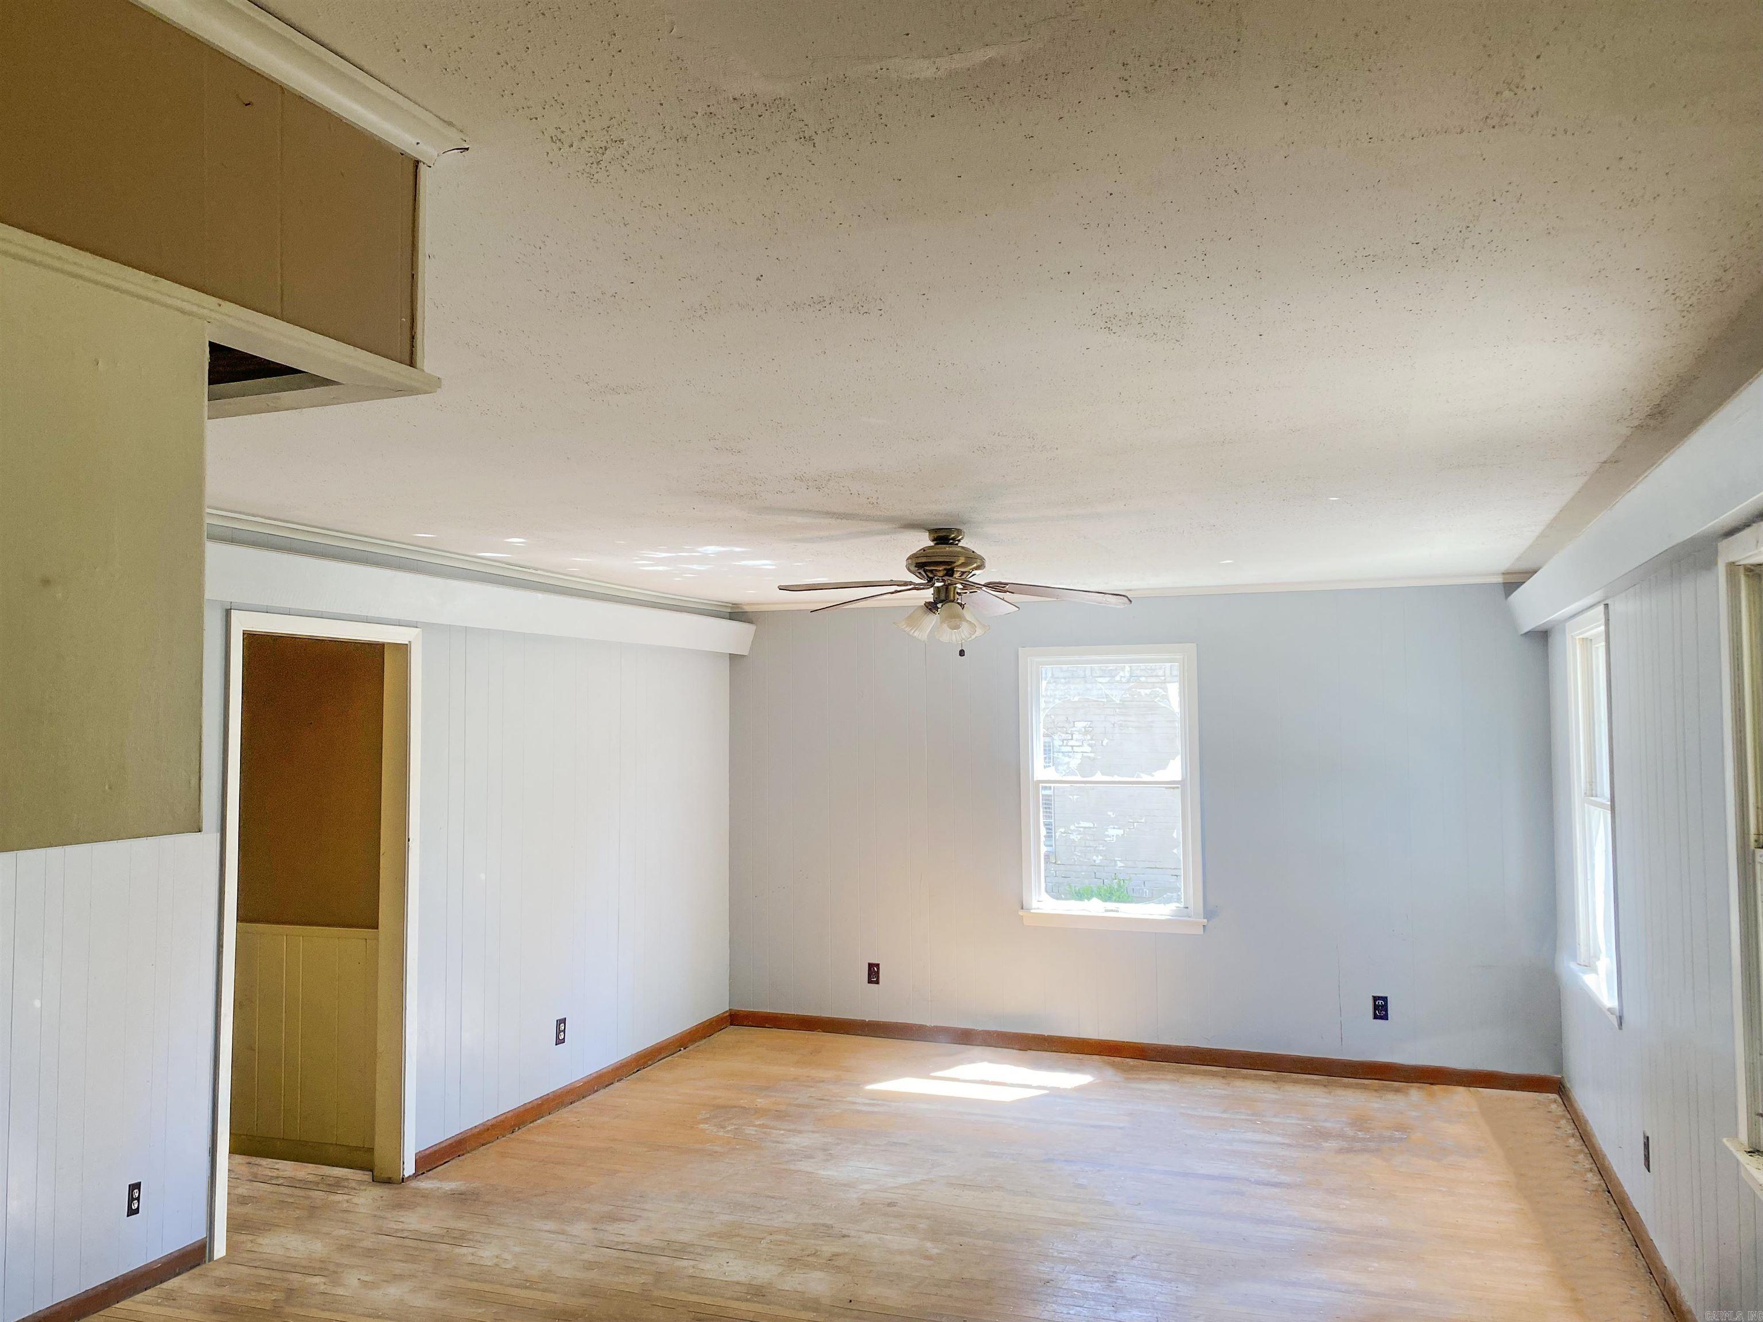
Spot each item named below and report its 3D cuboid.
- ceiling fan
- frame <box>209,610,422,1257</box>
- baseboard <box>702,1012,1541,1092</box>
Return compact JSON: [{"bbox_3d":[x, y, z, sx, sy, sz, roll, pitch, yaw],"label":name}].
[{"bbox_3d":[0.234,-0.270,4.849,1.290,0.430,1.290,-1,-3,21],"label":"ceiling fan"},{"bbox_3d":[-2.057,0.910,4.810,0.140,2.113,0.950,-1,-3,21],"label":"frame"},{"bbox_3d":[1.140,2.018,6.910,4.310,0.090,0.020,-1,-3,21],"label":"baseboard"}]

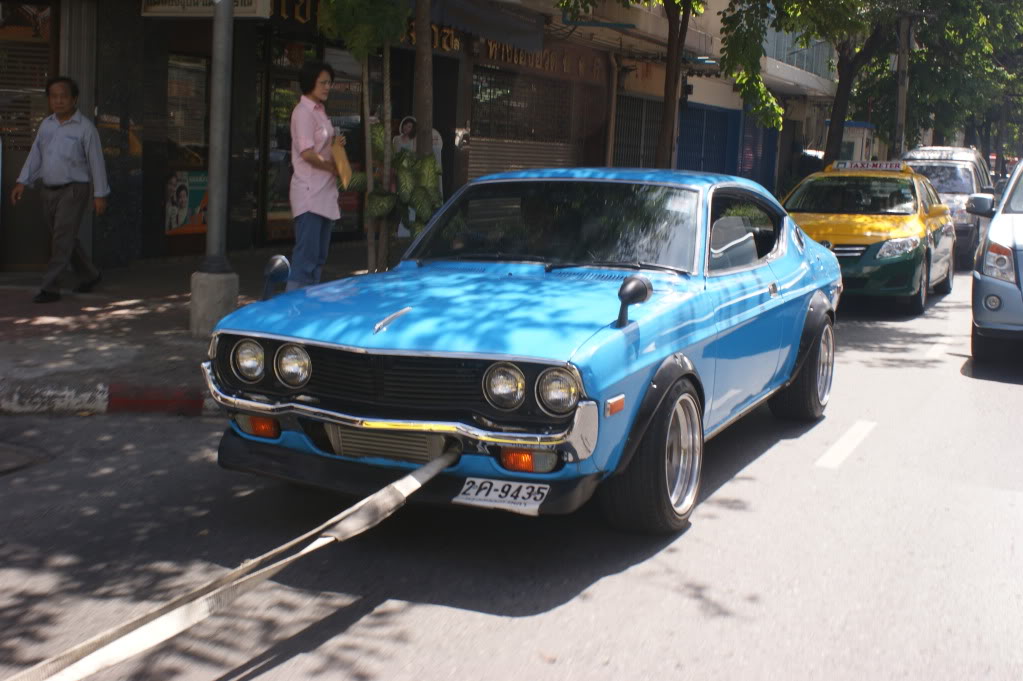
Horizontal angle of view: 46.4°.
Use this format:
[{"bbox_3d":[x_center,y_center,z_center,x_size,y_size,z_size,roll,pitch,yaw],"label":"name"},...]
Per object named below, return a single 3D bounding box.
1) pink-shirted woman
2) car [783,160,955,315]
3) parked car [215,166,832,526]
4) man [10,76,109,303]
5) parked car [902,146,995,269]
[{"bbox_3d":[-1.203,-0.894,7.250,0.380,1.570,0.460,5,8,22],"label":"pink-shirted woman"},{"bbox_3d":[4.156,-1.289,13.950,1.760,1.550,4.540,5,8,25],"label":"car"},{"bbox_3d":[0.456,-0.165,5.755,1.700,1.325,4.240,5,8,25],"label":"parked car"},{"bbox_3d":[-3.292,-1.075,8.706,0.580,1.670,0.580,5,8,25],"label":"man"},{"bbox_3d":[7.720,-2.412,21.600,1.760,1.920,4.900,5,8,25],"label":"parked car"}]

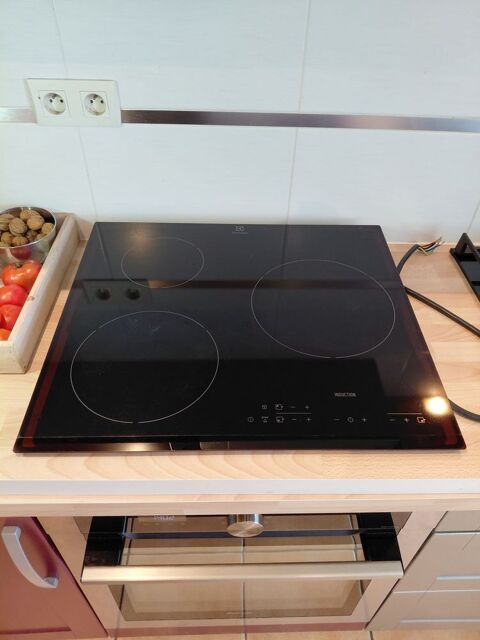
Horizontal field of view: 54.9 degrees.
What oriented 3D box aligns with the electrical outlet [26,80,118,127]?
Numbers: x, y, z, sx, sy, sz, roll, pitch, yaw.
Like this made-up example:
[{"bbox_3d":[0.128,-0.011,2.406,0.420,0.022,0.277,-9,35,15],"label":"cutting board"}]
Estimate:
[{"bbox_3d":[-0.287,-0.378,0.805,0.152,0.080,0.012,1,46,0],"label":"electrical outlet"}]

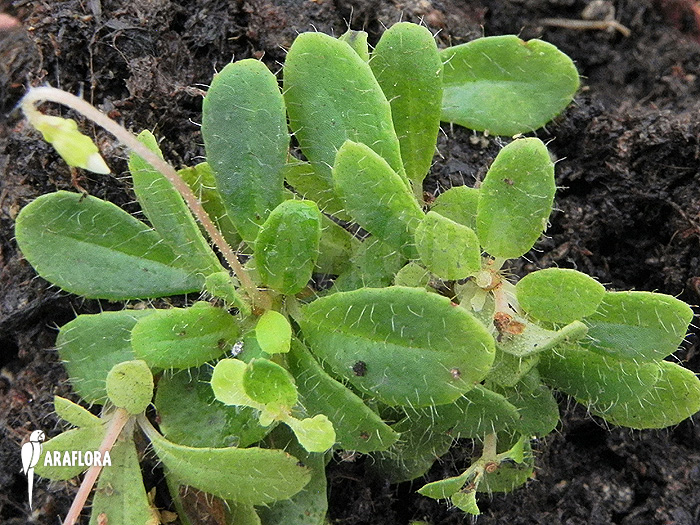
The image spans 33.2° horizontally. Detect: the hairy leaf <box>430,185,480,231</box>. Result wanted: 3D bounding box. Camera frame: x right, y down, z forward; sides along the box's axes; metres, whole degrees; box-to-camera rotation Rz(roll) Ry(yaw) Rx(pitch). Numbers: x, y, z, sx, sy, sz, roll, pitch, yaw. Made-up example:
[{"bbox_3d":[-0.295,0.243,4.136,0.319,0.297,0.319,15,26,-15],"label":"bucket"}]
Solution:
[{"bbox_3d":[0.029,-0.014,0.317,0.015,0.004,0.014,7,66,8],"label":"hairy leaf"}]

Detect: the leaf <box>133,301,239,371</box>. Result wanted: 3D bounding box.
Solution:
[{"bbox_3d":[-0.042,0.018,0.295,0.027,0.004,0.016,-7,66,-11],"label":"leaf"}]

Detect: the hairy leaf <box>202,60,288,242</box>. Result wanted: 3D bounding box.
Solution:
[{"bbox_3d":[-0.024,-0.027,0.284,0.019,0.006,0.046,-8,79,4],"label":"hairy leaf"}]

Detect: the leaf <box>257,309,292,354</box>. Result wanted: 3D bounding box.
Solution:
[{"bbox_3d":[-0.017,0.016,0.267,0.008,0.003,0.013,-14,51,-5],"label":"leaf"}]

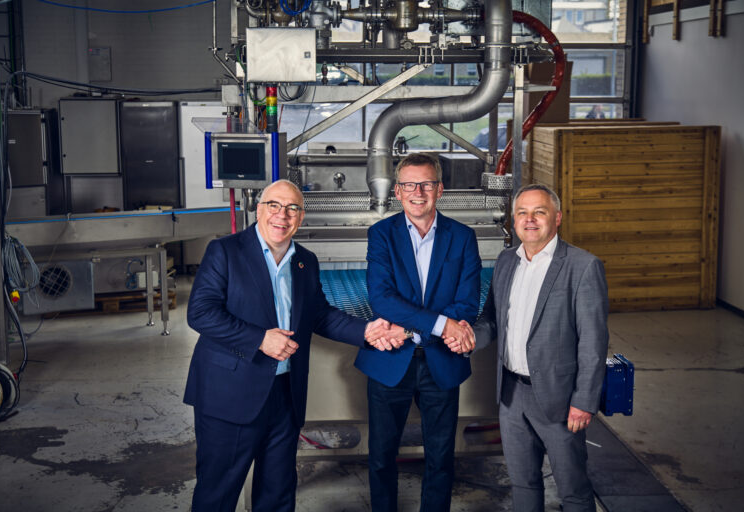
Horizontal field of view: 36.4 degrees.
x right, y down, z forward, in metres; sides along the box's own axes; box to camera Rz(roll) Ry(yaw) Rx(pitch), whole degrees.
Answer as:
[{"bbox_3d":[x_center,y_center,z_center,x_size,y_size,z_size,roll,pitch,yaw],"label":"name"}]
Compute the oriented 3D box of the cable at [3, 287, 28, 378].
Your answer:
[{"bbox_3d":[-2.460,0.525,7.800,0.200,0.600,0.240,-1,9,-5],"label":"cable"}]

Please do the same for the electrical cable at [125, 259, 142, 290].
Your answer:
[{"bbox_3d":[-2.183,0.170,10.350,0.160,0.280,0.090,-1,9,-5],"label":"electrical cable"}]

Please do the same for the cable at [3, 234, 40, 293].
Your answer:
[{"bbox_3d":[-2.510,0.055,8.100,0.255,0.410,0.180,-1,9,-5],"label":"cable"}]

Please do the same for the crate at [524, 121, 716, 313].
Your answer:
[{"bbox_3d":[2.353,-0.378,10.650,1.520,1.680,0.880,-2,9,-5],"label":"crate"}]

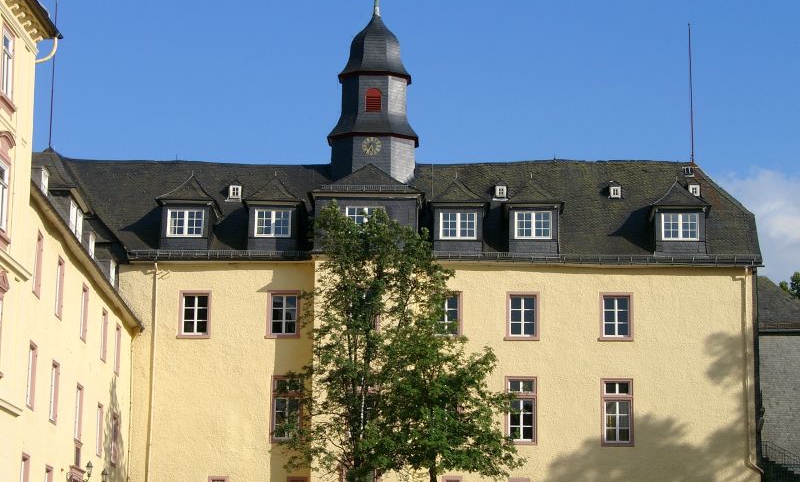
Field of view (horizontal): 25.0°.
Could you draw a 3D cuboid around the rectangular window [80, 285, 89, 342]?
[{"bbox_3d":[-10.982,2.498,62.400,0.200,1.930,1.120,0,-13,0],"label":"rectangular window"}]

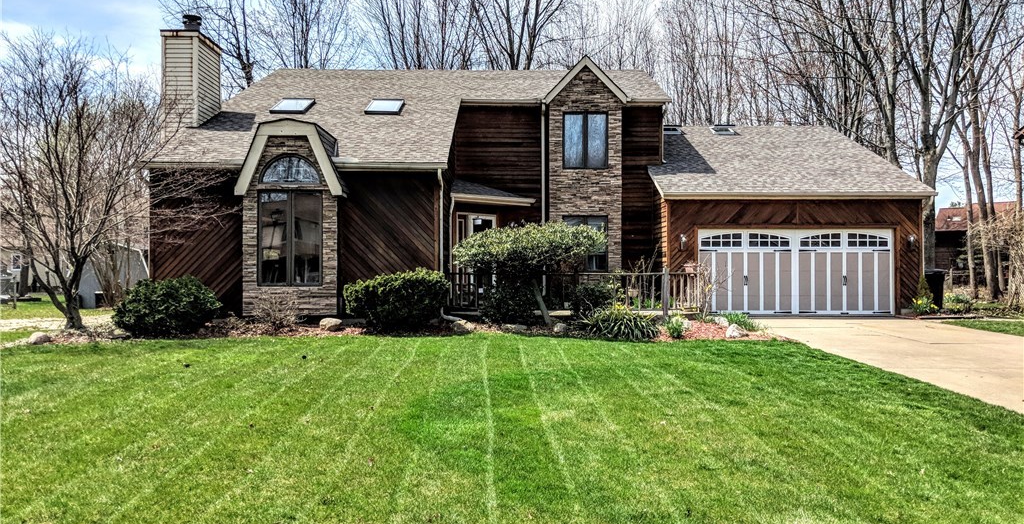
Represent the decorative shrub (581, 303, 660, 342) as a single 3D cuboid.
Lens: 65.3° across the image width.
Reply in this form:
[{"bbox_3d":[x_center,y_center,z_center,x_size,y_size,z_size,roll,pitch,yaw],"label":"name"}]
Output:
[{"bbox_3d":[2.130,1.130,15.700,1.540,0.680,1.350,0,0,-1],"label":"decorative shrub"}]

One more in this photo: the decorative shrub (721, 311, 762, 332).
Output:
[{"bbox_3d":[4.750,1.240,16.600,0.800,0.420,0.650,0,0,-1],"label":"decorative shrub"}]

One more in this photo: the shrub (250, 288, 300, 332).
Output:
[{"bbox_3d":[-4.950,1.000,16.800,1.020,0.850,0.950,0,0,-1],"label":"shrub"}]

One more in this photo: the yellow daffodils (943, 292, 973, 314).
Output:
[{"bbox_3d":[11.300,1.050,20.300,0.760,0.500,0.650,0,0,-1],"label":"yellow daffodils"}]

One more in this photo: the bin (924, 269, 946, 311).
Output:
[{"bbox_3d":[11.050,0.720,20.900,0.620,1.090,0.720,0,0,-1],"label":"bin"}]

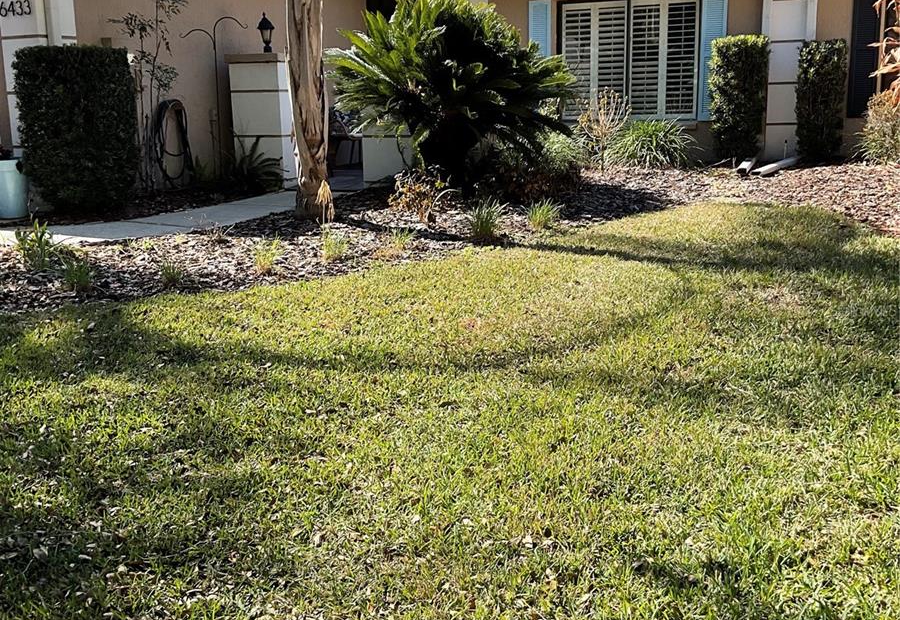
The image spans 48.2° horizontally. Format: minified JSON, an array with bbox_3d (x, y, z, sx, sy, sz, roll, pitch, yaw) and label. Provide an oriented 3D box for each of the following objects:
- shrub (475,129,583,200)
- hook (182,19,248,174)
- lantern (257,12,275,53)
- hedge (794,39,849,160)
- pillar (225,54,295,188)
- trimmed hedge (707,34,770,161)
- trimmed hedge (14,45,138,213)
[{"bbox_3d":[0.760,-1.399,9.587,1.100,0.650,0.950,0,12,5],"label":"shrub"},{"bbox_3d":[-2.545,-2.294,11.071,0.731,1.837,0.050,-4,12,-12],"label":"hook"},{"bbox_3d":[-2.114,-3.177,11.554,0.180,0.456,0.180,4,13,25],"label":"lantern"},{"bbox_3d":[4.403,-2.460,11.902,0.502,1.381,0.650,4,13,25],"label":"hedge"},{"bbox_3d":[-2.094,-2.208,11.746,0.700,1.520,0.670,4,13,25],"label":"pillar"},{"bbox_3d":[3.544,-2.571,12.287,0.625,1.481,0.650,4,13,25],"label":"trimmed hedge"},{"bbox_3d":[-3.375,-1.655,9.198,0.700,1.447,0.760,4,13,25],"label":"trimmed hedge"}]

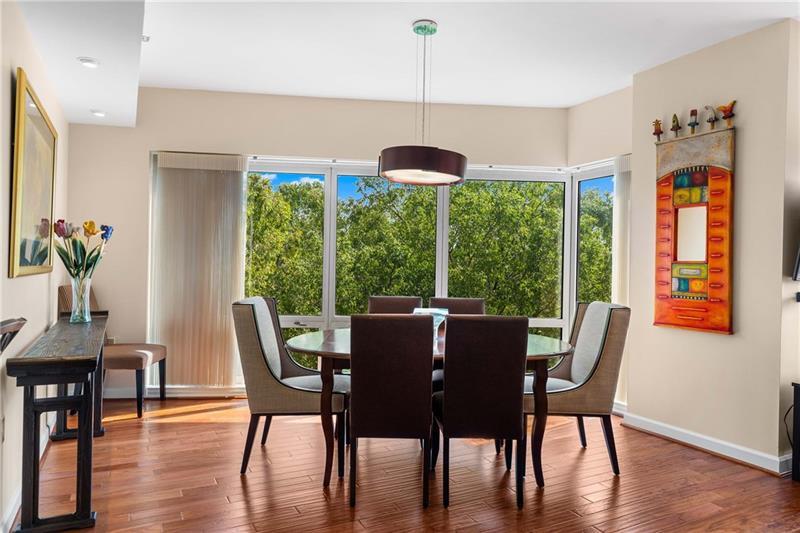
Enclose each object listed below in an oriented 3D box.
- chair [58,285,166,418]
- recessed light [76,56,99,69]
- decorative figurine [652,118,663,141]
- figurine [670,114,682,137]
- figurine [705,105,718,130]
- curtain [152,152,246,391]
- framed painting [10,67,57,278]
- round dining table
[{"bbox_3d":[-2.400,0.698,4.500,0.650,1.010,0.500,1,0,-1],"label":"chair"},{"bbox_3d":[-1.882,-1.228,3.215,0.130,0.030,0.130,1,0,-27],"label":"recessed light"},{"bbox_3d":[1.966,-1.040,4.070,0.060,0.165,0.072,1,0,-27],"label":"decorative figurine"},{"bbox_3d":[1.978,-1.008,3.818,0.055,0.169,0.068,1,0,-27],"label":"figurine"},{"bbox_3d":[2.158,-1.028,3.690,0.075,0.172,0.090,1,0,-27],"label":"figurine"},{"bbox_3d":[-1.820,0.039,4.819,0.827,2.093,0.090,1,0,-6],"label":"curtain"},{"bbox_3d":[-1.931,-0.402,2.826,0.035,0.885,1.420,1,0,-27],"label":"framed painting"},{"bbox_3d":[0.173,0.848,3.370,1.780,0.760,1.105,1,0,-2],"label":"round dining table"}]

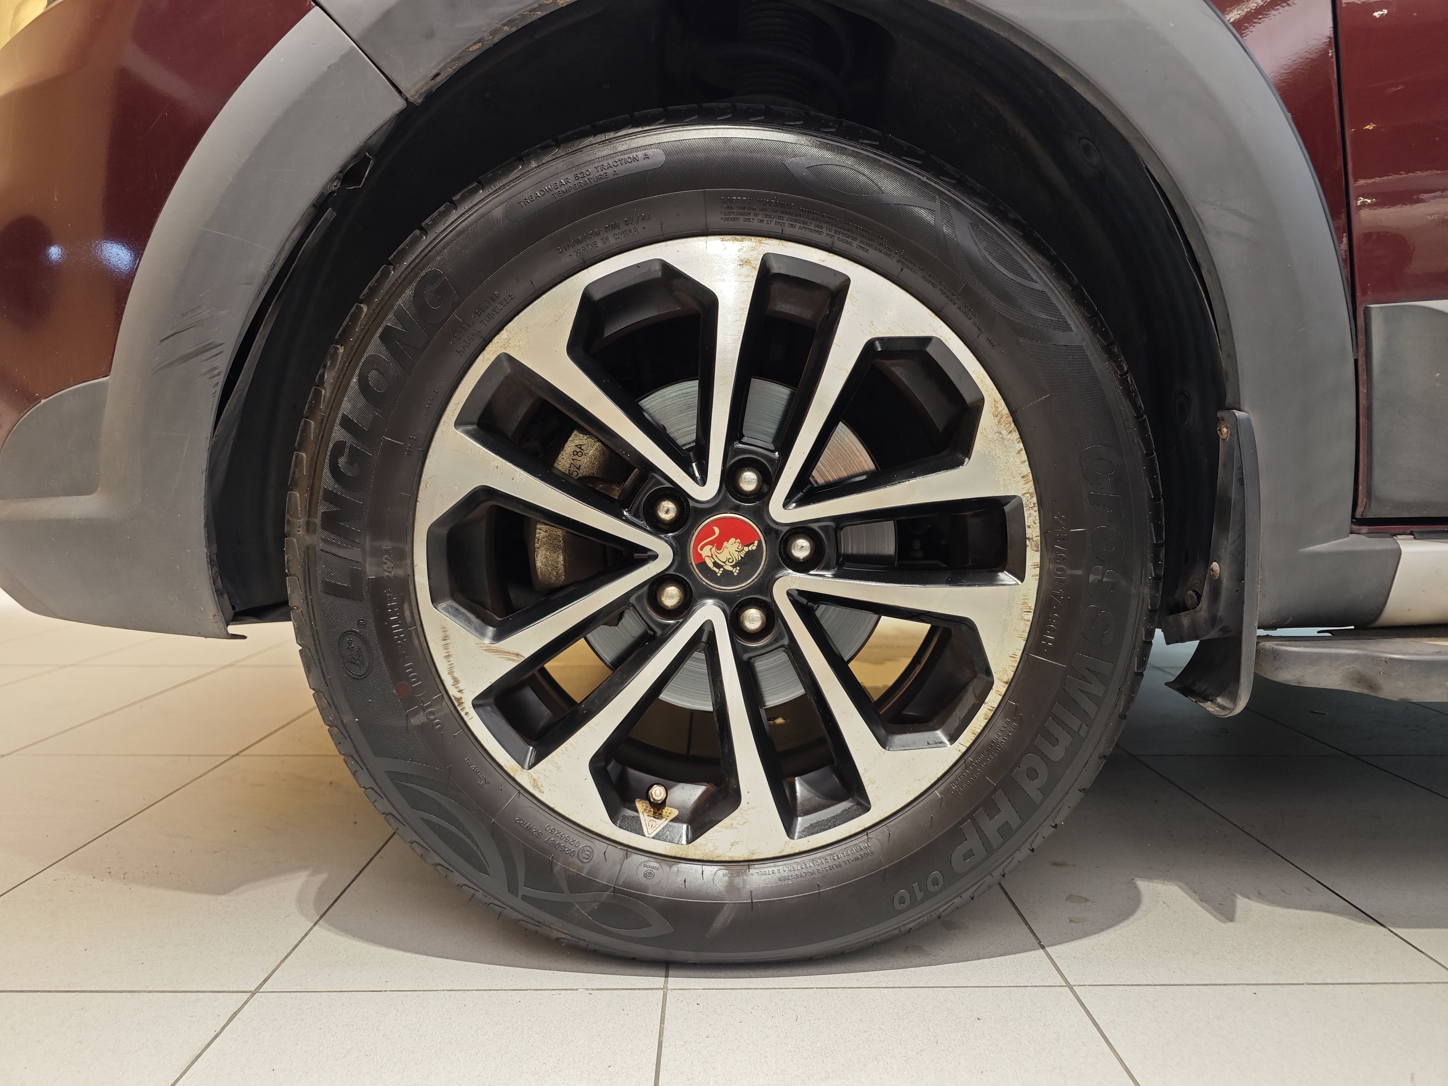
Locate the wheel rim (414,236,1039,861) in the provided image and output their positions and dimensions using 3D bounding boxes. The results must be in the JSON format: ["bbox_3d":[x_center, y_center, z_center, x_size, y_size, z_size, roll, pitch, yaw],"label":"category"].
[{"bbox_3d":[0.001,0.002,0.821,0.472,0.472,0.195,0,4,-1],"label":"wheel rim"}]

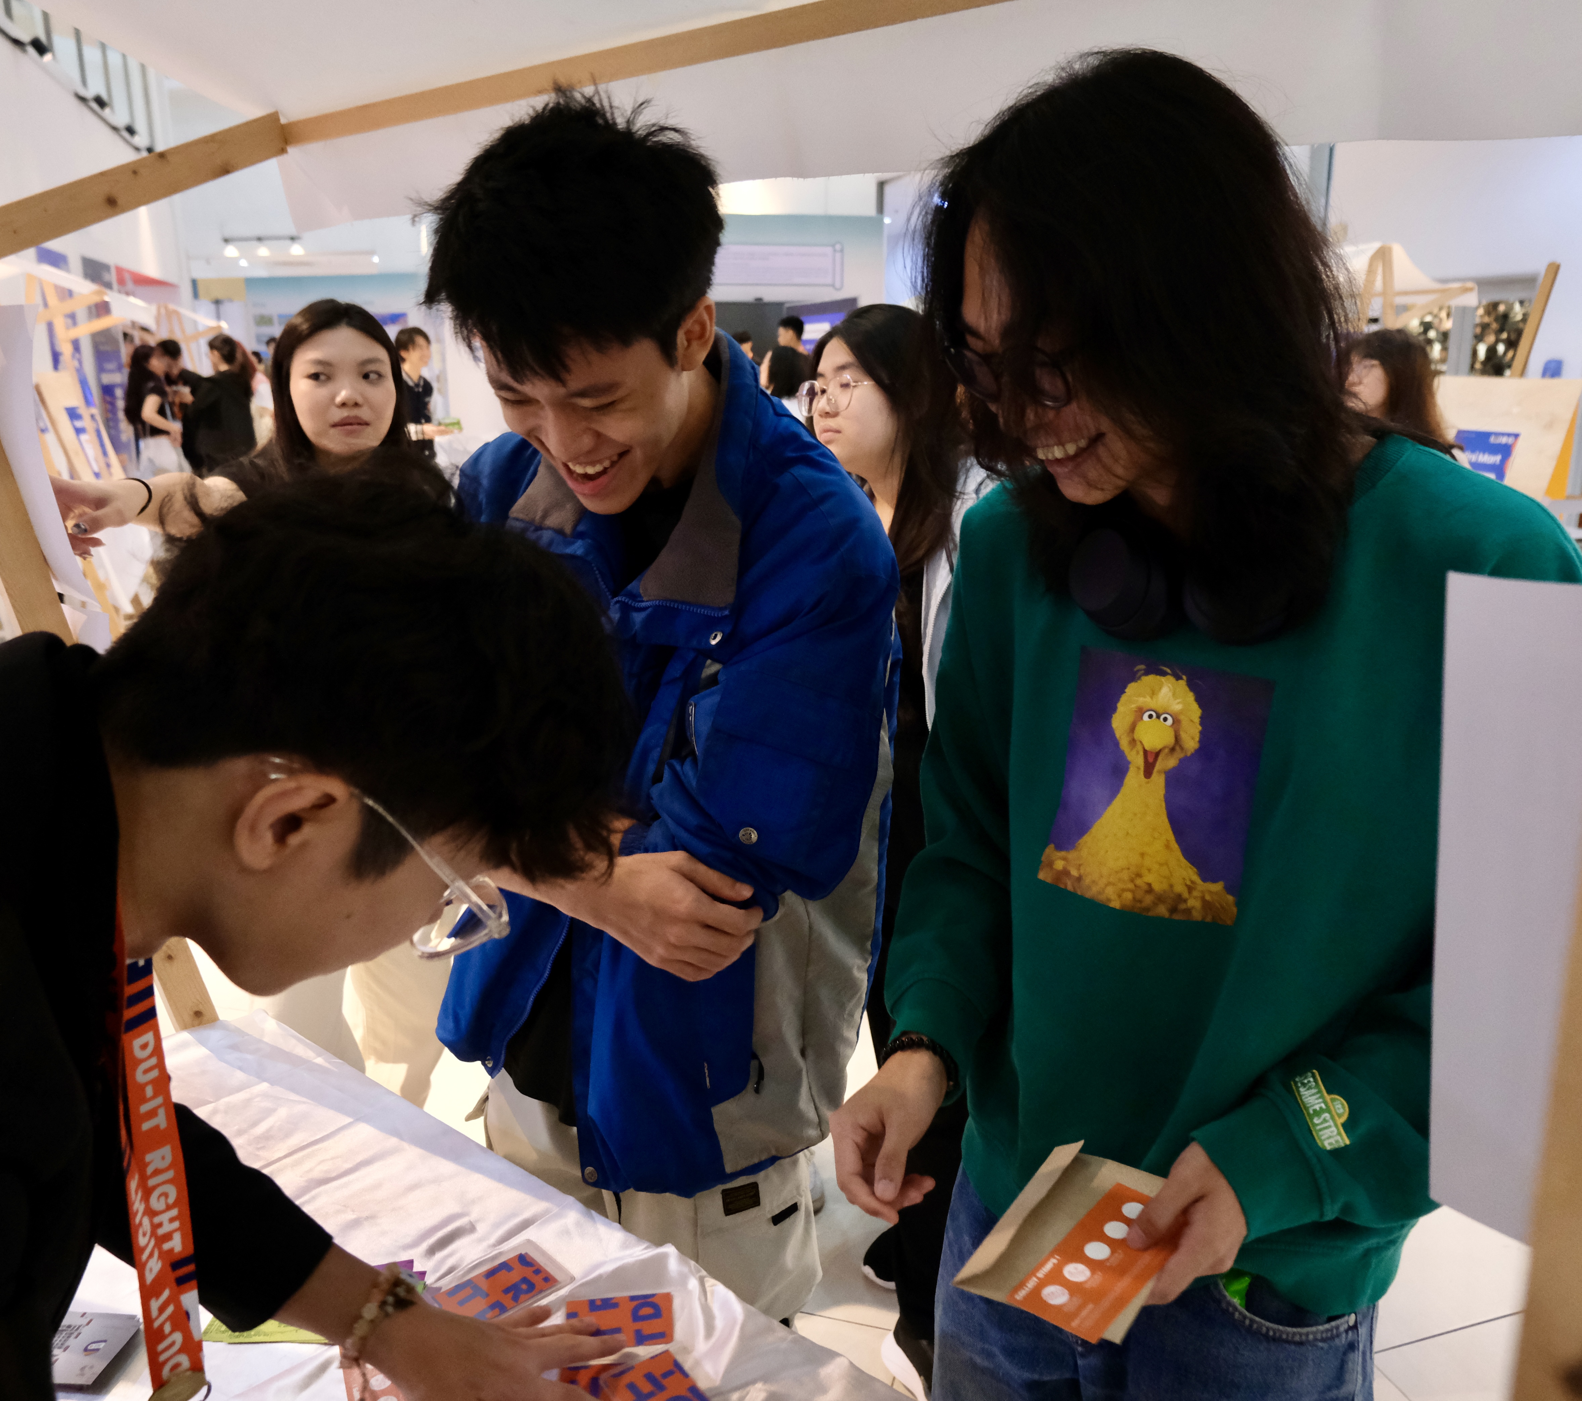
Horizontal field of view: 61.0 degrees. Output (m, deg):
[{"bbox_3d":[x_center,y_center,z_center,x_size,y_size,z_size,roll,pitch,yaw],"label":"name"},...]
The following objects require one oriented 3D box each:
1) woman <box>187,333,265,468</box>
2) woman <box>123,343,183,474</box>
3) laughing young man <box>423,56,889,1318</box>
[{"bbox_3d":[-3.363,-1.359,8.109,0.460,1.660,0.460,4,15,17],"label":"woman"},{"bbox_3d":[-3.903,-1.400,8.407,0.360,1.600,0.420,-4,15,-12],"label":"woman"},{"bbox_3d":[-0.112,0.347,1.286,0.460,1.690,0.440,9,17,34],"label":"laughing young man"}]

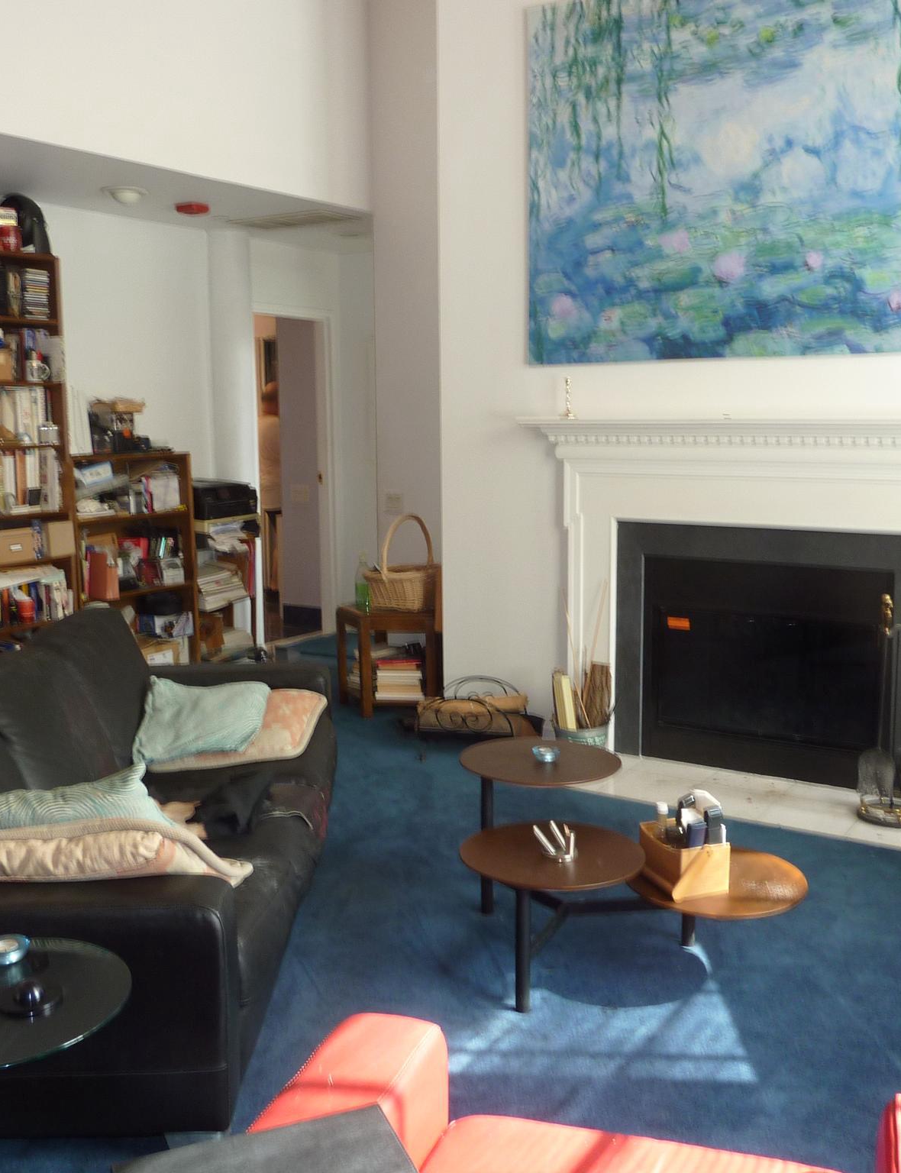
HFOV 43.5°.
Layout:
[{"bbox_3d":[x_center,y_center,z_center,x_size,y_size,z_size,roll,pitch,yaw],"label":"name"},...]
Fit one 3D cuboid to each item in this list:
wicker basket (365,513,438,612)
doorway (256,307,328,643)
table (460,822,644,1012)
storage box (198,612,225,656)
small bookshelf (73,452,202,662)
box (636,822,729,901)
[{"bbox_3d":[-0.215,-0.125,5.673,0.340,0.450,0.260,5,10,32],"label":"wicker basket"},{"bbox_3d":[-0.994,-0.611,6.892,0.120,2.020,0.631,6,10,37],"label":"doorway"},{"bbox_3d":[0.255,0.845,2.844,0.455,0.357,0.455,0,8,0],"label":"table"},{"bbox_3d":[-1.290,0.254,6.100,0.170,0.235,0.150,6,10,37],"label":"storage box"},{"bbox_3d":[-1.646,-0.025,5.665,0.280,1.260,0.698,6,10,37],"label":"small bookshelf"},{"bbox_3d":[0.599,0.696,2.895,0.140,0.135,0.200,-3,9,-20],"label":"box"}]

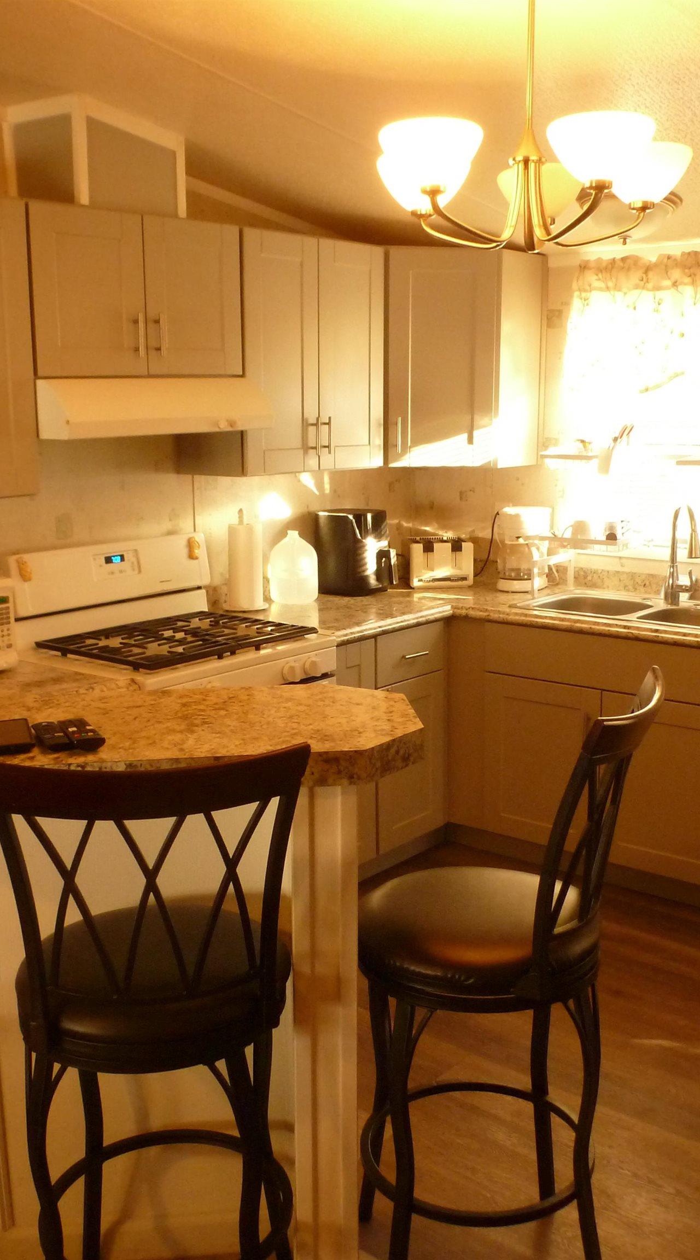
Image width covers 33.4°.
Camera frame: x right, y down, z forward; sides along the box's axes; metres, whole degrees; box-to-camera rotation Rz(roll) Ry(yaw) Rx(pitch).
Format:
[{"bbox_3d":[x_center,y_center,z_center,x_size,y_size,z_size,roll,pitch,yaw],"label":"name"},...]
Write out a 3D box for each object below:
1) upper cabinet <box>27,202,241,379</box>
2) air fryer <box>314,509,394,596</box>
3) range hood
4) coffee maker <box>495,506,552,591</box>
[{"bbox_3d":[-0.705,-0.971,3.432,0.335,0.442,0.765,10,16,40],"label":"upper cabinet"},{"bbox_3d":[0.031,-0.300,4.349,0.333,0.323,0.263,6,13,27],"label":"air fryer"},{"bbox_3d":[-0.646,-0.655,3.398,0.440,0.157,0.760,9,15,39],"label":"range hood"},{"bbox_3d":[0.654,-0.303,4.325,0.150,0.300,0.200,7,14,31],"label":"coffee maker"}]

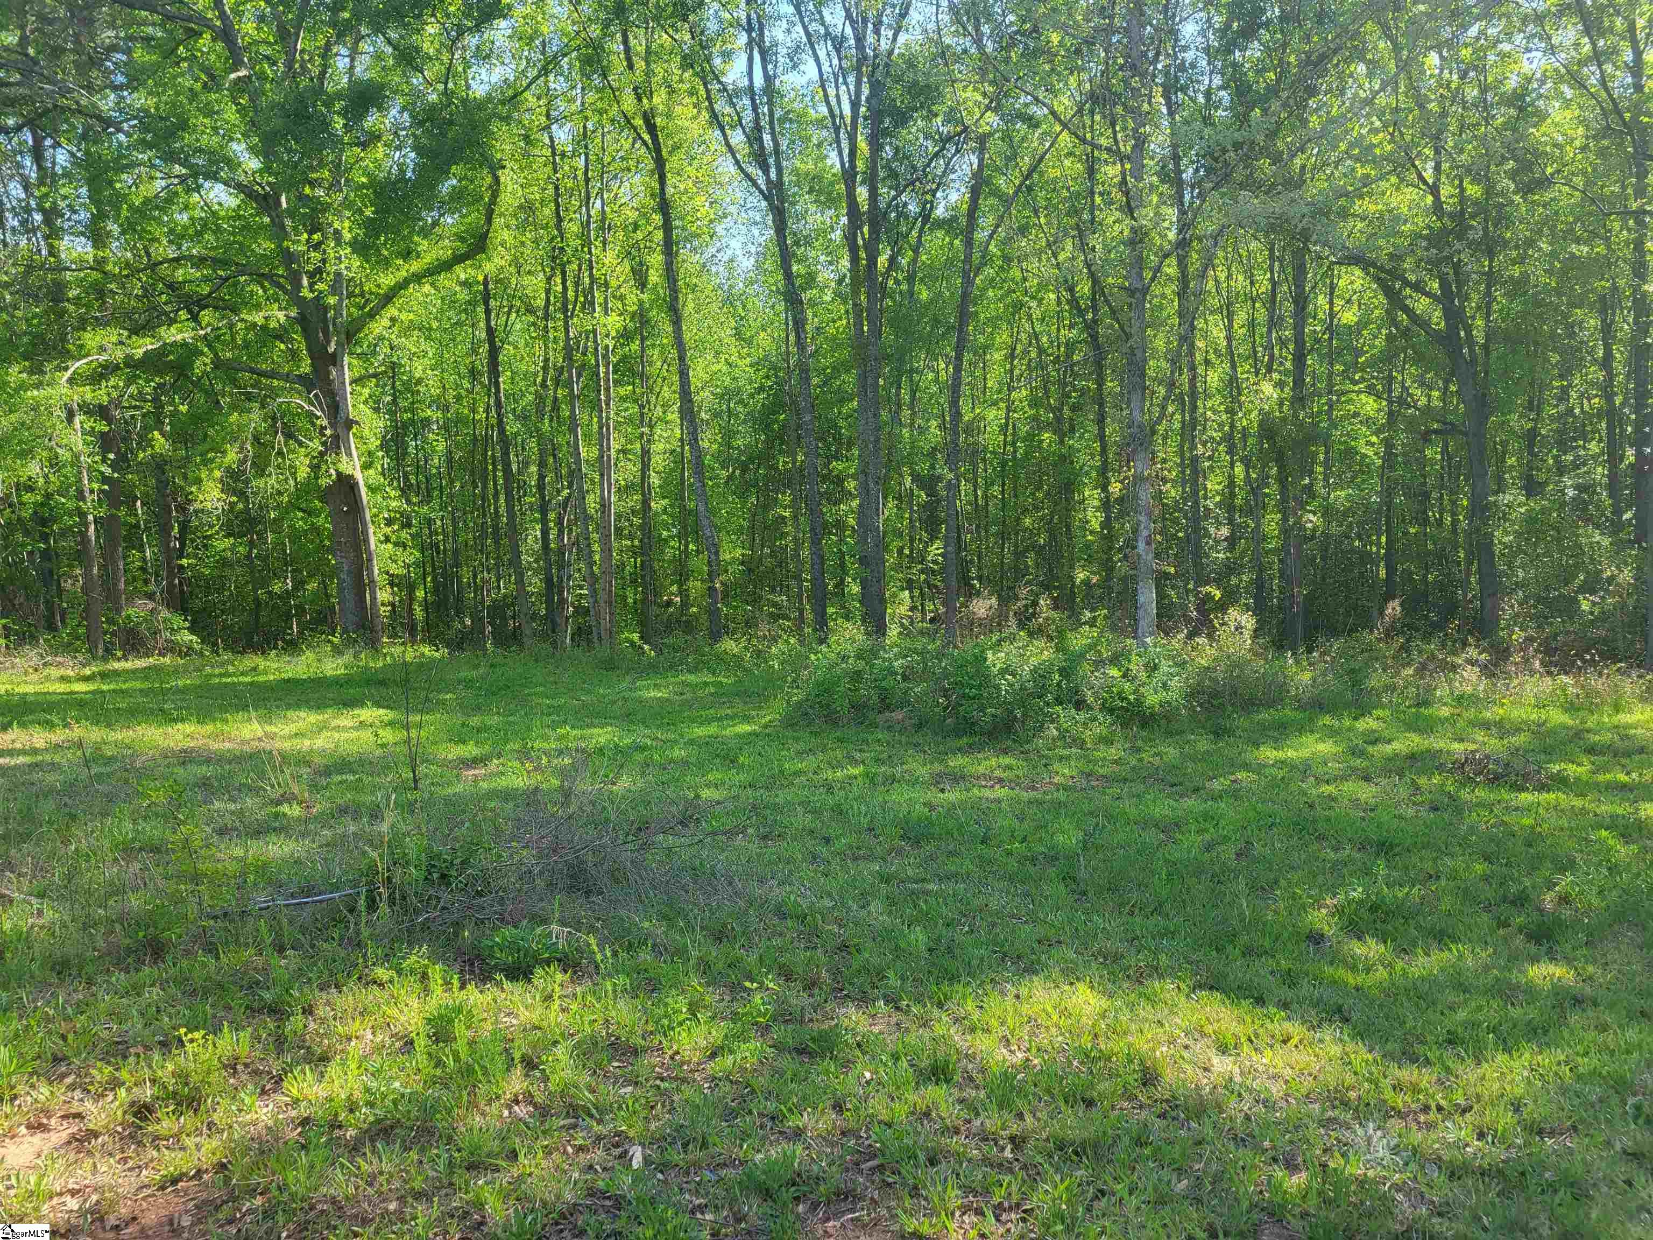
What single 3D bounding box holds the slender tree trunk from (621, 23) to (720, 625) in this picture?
[{"bbox_3d":[-2.901,-5.419,23.795,0.624,11.820,0.302,-7,2,0],"label":"slender tree trunk"}]

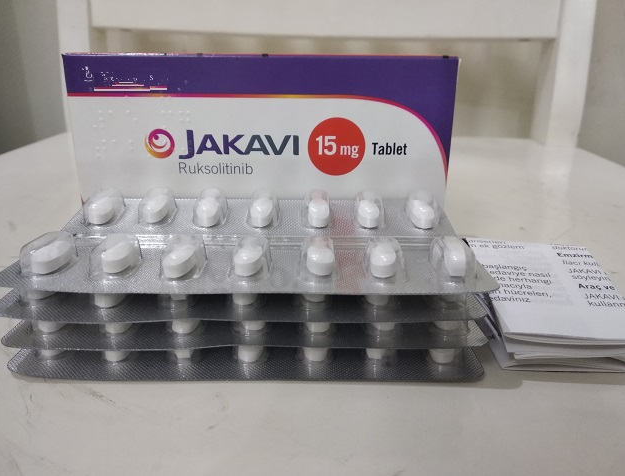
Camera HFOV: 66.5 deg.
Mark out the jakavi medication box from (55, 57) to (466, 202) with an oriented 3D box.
[{"bbox_3d":[-0.018,-0.026,0.179,0.129,0.077,0.029,1,17,2],"label":"jakavi medication box"}]

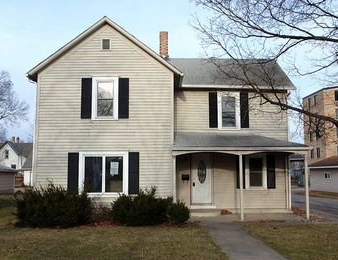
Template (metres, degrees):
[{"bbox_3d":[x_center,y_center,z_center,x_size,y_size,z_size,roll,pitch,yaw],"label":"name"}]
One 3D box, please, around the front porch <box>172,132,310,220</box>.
[{"bbox_3d":[2.600,1.659,13.923,4.950,3.340,2.350,0,-6,0],"label":"front porch"}]

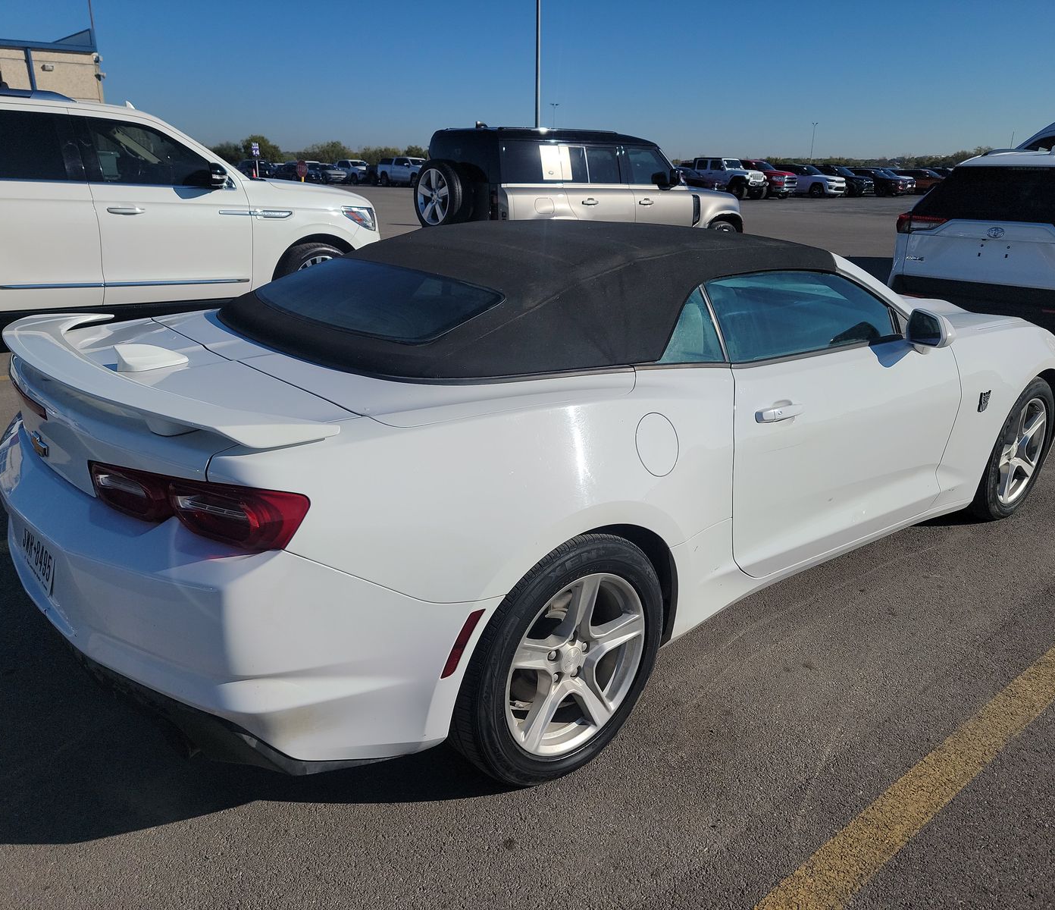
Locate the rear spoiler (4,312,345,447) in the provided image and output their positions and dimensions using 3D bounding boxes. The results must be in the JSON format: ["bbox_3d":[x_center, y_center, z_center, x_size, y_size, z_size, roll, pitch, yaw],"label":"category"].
[{"bbox_3d":[-1.021,-0.215,2.146,0.420,0.130,1.620,-15,24,-37],"label":"rear spoiler"}]

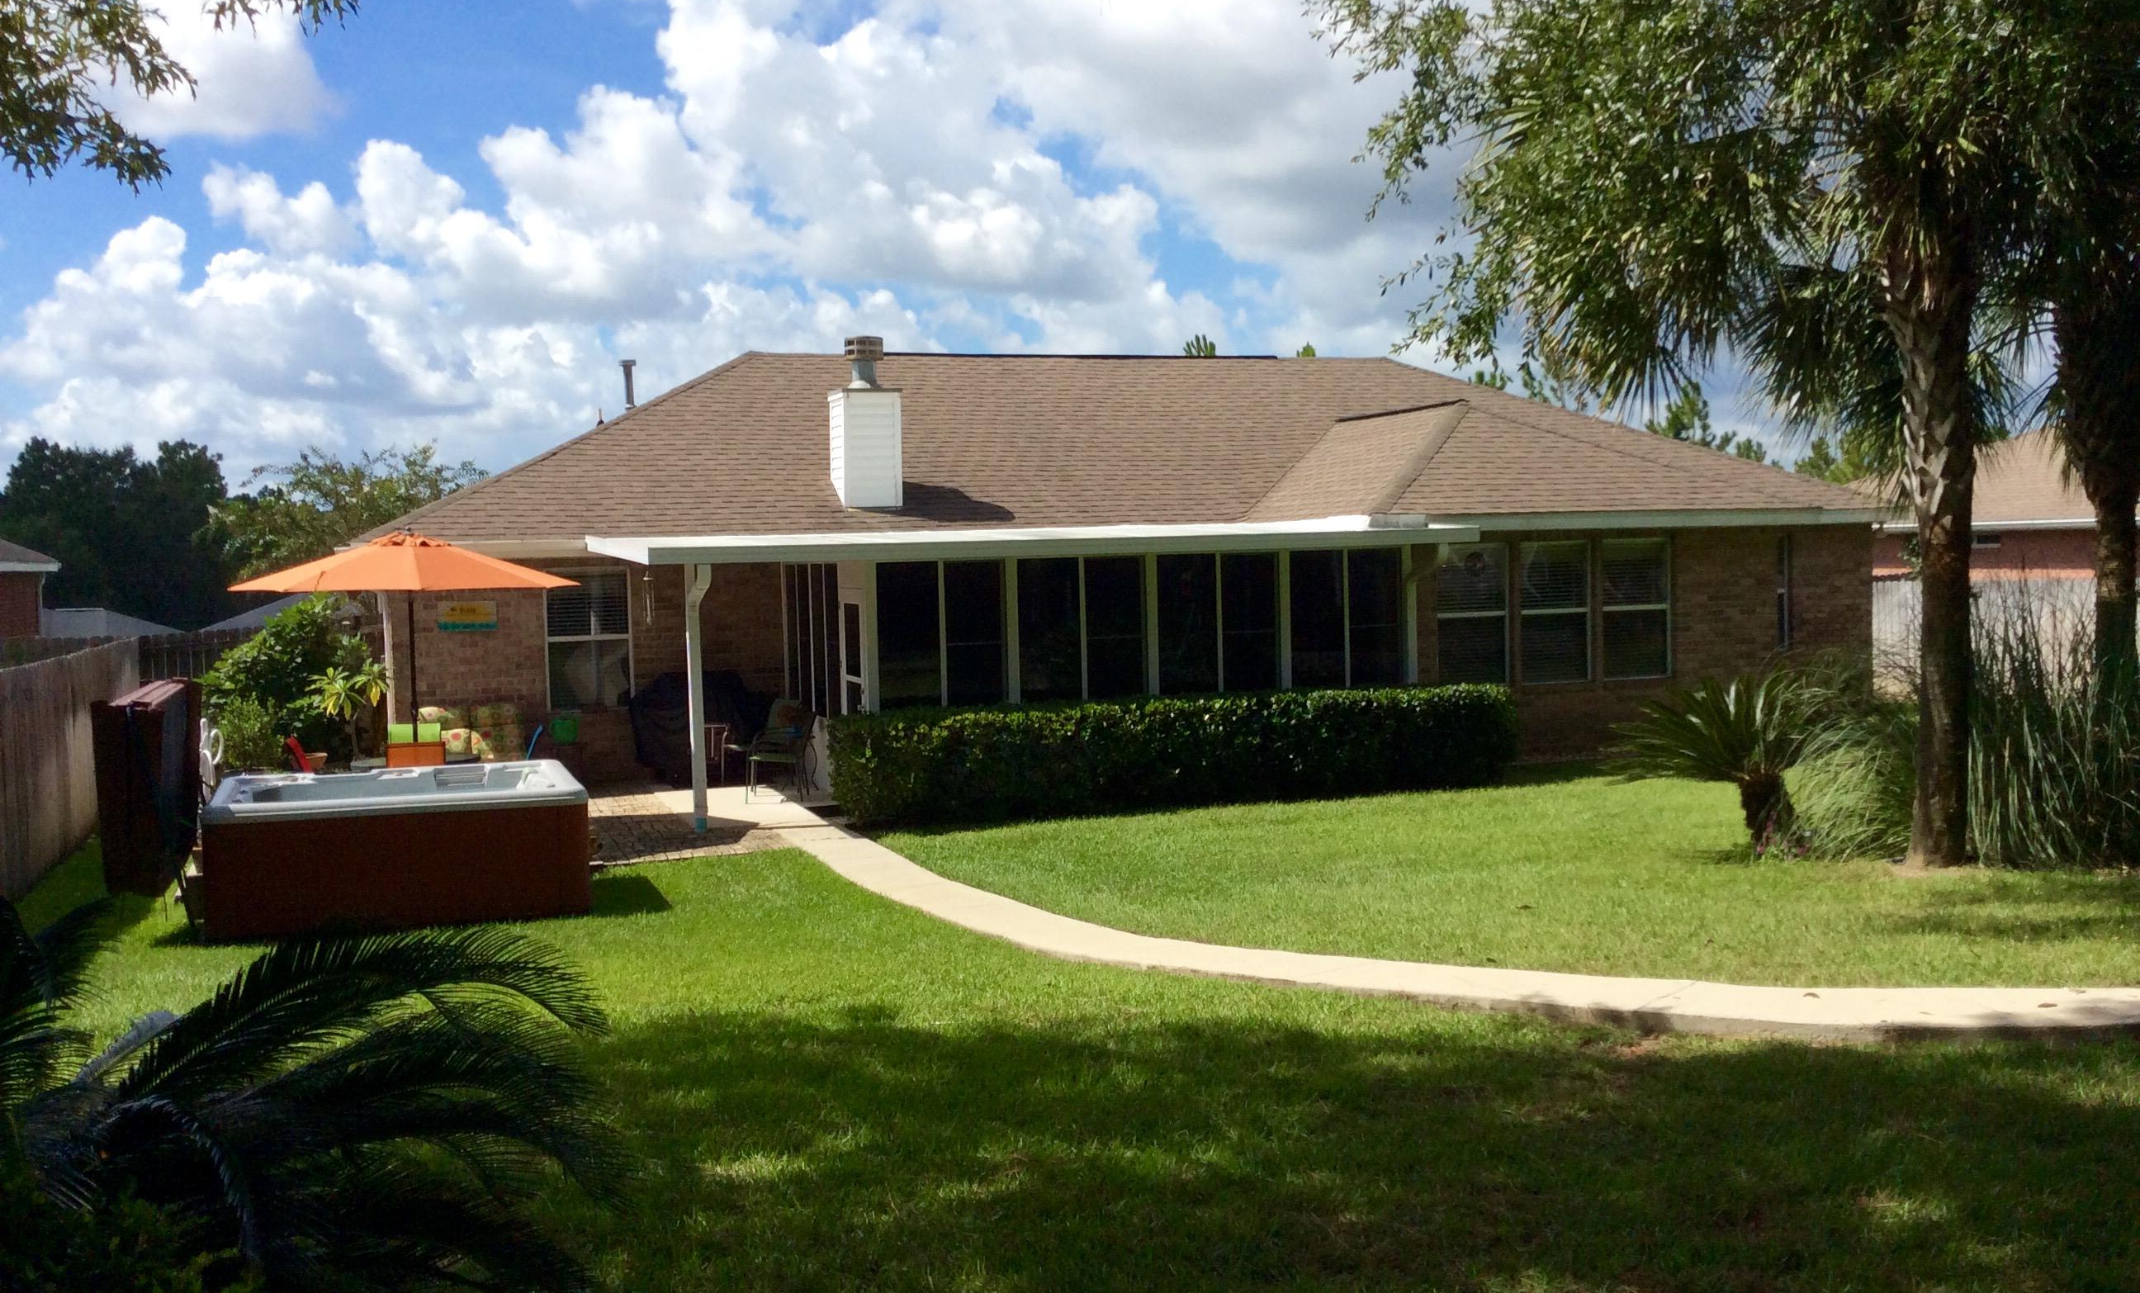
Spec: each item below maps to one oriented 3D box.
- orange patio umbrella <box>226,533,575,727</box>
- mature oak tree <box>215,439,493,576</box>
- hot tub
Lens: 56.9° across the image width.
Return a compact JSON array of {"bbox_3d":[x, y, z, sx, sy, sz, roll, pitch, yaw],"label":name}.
[{"bbox_3d":[-5.345,0.352,16.057,2.640,2.588,2.640,-2,3,-19],"label":"orange patio umbrella"},{"bbox_3d":[-12.962,-1.347,36.107,5.500,4.717,5.400,-2,3,-19],"label":"mature oak tree"},{"bbox_3d":[-4.625,1.329,13.633,2.310,0.870,2.300,-2,3,-19],"label":"hot tub"}]

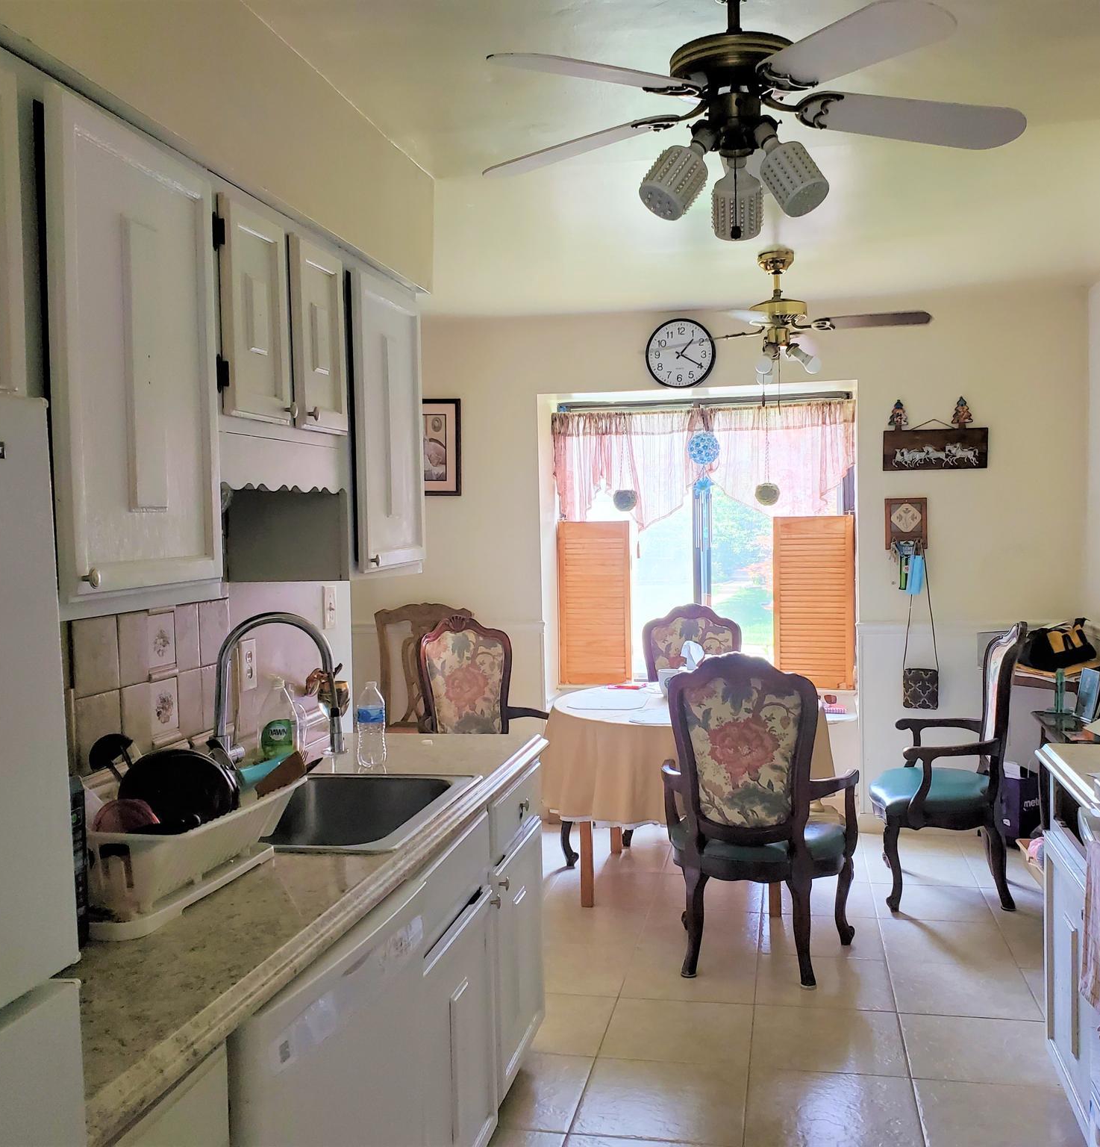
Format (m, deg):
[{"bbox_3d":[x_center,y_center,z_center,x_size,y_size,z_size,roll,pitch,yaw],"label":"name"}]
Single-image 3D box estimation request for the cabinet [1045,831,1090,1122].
[{"bbox_3d":[1.482,0.938,2.616,0.588,0.580,0.390,-1,3,13],"label":"cabinet"}]

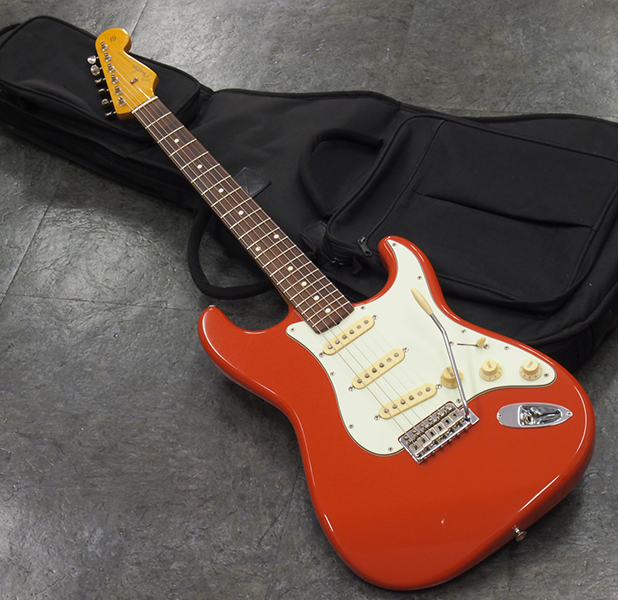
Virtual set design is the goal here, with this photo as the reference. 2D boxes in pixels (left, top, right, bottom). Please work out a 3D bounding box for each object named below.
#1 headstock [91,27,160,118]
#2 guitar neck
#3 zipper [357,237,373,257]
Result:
[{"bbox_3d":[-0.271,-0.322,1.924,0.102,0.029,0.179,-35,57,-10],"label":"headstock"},{"bbox_3d":[-0.097,-0.122,1.738,0.056,0.009,0.469,-35,57,-10],"label":"guitar neck"},{"bbox_3d":[0.072,-0.067,1.700,0.014,0.010,0.032,-23,55,-7],"label":"zipper"}]

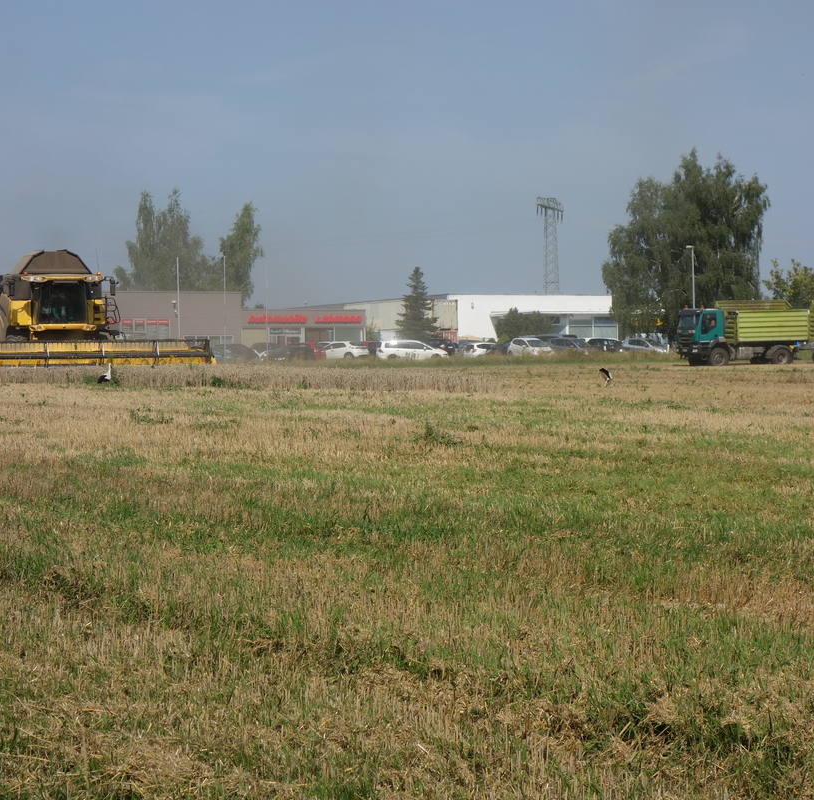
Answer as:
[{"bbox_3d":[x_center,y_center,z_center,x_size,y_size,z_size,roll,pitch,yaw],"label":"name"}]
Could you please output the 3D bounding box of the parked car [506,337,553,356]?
[{"bbox_3d":[9.024,-3.708,201.000,1.700,1.520,4.000,-1,1,-32],"label":"parked car"}]

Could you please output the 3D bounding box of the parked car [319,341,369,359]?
[{"bbox_3d":[-4.770,-3.548,203.000,4.250,1.460,1.770,1,2,39],"label":"parked car"}]

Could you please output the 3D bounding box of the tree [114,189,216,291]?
[{"bbox_3d":[-24.982,-13.188,285.000,10.500,17.200,9.800,0,1,0],"label":"tree"}]

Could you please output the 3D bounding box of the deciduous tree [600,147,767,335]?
[{"bbox_3d":[23.146,-11.894,232.000,13.900,17.000,13.000,-1,1,0],"label":"deciduous tree"}]

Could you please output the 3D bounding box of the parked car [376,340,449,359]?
[{"bbox_3d":[0.367,-3.061,179.000,4.760,1.550,1.800,-1,1,-13],"label":"parked car"}]

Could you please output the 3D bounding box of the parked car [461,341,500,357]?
[{"bbox_3d":[6.164,-3.421,203.000,4.150,1.480,1.750,-1,2,-37],"label":"parked car"}]

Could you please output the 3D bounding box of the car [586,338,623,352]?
[{"bbox_3d":[13.204,-3.376,187.000,1.780,1.520,4.100,-2,2,-40],"label":"car"}]

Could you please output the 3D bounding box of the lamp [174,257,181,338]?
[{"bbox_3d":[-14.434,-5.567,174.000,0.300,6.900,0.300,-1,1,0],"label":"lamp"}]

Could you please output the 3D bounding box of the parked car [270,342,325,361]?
[{"bbox_3d":[-7.062,-2.901,177.000,4.200,1.470,1.760,-2,2,-38],"label":"parked car"}]

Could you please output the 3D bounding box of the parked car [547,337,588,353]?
[{"bbox_3d":[12.398,-3.839,206.000,1.790,1.540,4.250,-1,2,-41],"label":"parked car"}]

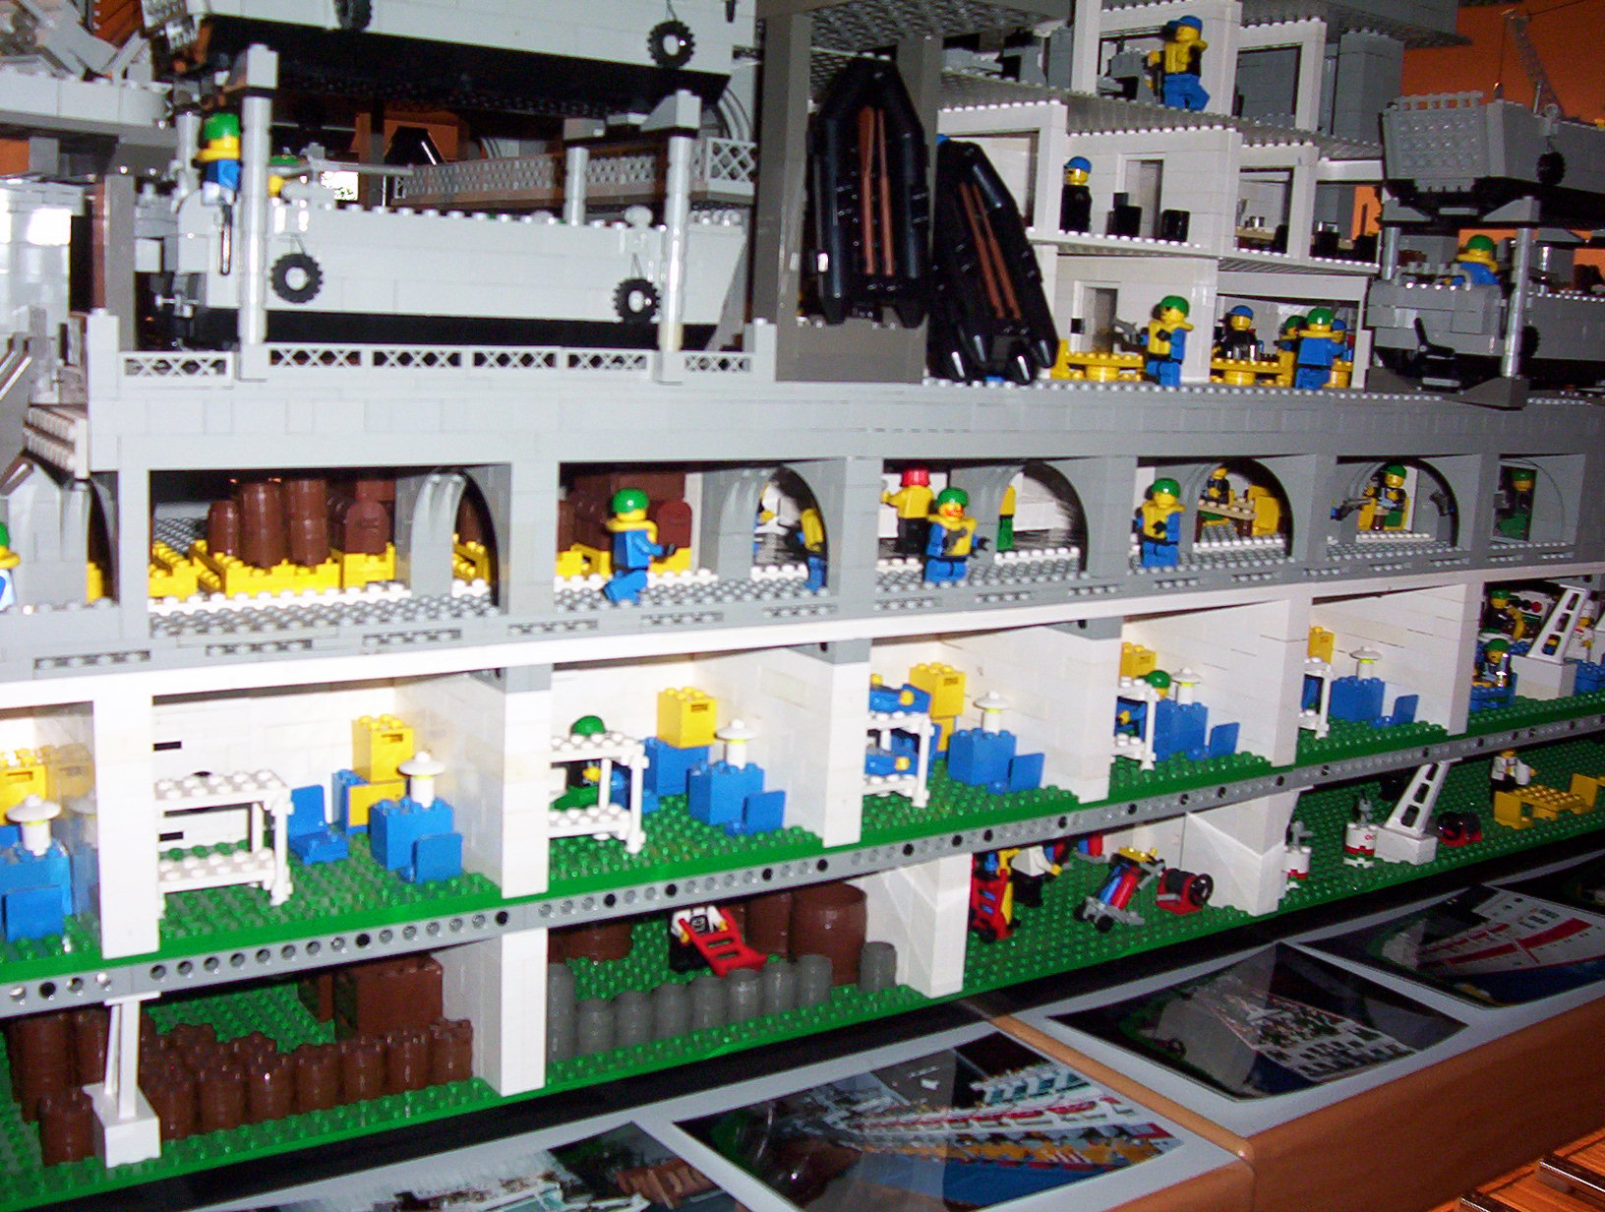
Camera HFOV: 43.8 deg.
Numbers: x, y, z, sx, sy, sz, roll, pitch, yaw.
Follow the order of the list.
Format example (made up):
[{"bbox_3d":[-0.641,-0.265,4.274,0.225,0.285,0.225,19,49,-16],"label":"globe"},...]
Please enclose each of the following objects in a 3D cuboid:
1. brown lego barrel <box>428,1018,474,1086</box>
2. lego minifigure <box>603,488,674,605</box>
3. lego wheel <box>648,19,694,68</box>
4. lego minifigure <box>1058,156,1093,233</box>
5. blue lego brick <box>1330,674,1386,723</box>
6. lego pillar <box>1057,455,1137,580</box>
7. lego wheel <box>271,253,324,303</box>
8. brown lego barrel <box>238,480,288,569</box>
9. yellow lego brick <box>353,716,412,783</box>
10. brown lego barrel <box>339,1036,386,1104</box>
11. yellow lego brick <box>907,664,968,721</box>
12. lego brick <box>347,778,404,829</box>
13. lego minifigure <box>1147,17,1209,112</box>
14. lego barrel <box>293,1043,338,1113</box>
[{"bbox_3d":[-0.116,0.146,0.657,0.015,0.018,0.015,3,8,0],"label":"brown lego barrel"},{"bbox_3d":[-0.056,-0.021,0.665,0.024,0.040,0.021,-4,11,-36],"label":"lego minifigure"},{"bbox_3d":[-0.042,-0.181,0.645,0.015,0.015,0.006,-4,11,-36],"label":"lego wheel"},{"bbox_3d":[0.124,-0.185,0.910,0.013,0.040,0.024,-1,10,-23],"label":"lego minifigure"},{"bbox_3d":[0.268,0.044,0.964,0.024,0.021,0.016,-4,11,-39],"label":"blue lego brick"},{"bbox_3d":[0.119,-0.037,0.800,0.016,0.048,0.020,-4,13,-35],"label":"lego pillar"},{"bbox_3d":[-0.143,-0.093,0.565,0.015,0.015,0.006,-4,11,-37],"label":"lego wheel"},{"bbox_3d":[-0.182,-0.028,0.673,0.015,0.030,0.015,-4,11,-39],"label":"brown lego barrel"},{"bbox_3d":[-0.145,0.049,0.691,0.016,0.021,0.016,-4,11,-39],"label":"yellow lego brick"},{"bbox_3d":[-0.148,0.155,0.670,0.016,0.017,0.016,3,10,-1],"label":"brown lego barrel"},{"bbox_3d":[0.056,0.035,0.834,0.016,0.021,0.016,-4,11,-39],"label":"yellow lego brick"},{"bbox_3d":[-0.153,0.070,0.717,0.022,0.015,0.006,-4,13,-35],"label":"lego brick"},{"bbox_3d":[0.162,-0.233,0.860,0.018,0.041,0.024,-2,11,-32],"label":"lego minifigure"},{"bbox_3d":[-0.154,0.148,0.628,0.015,0.018,0.015,-4,11,-39],"label":"lego barrel"}]

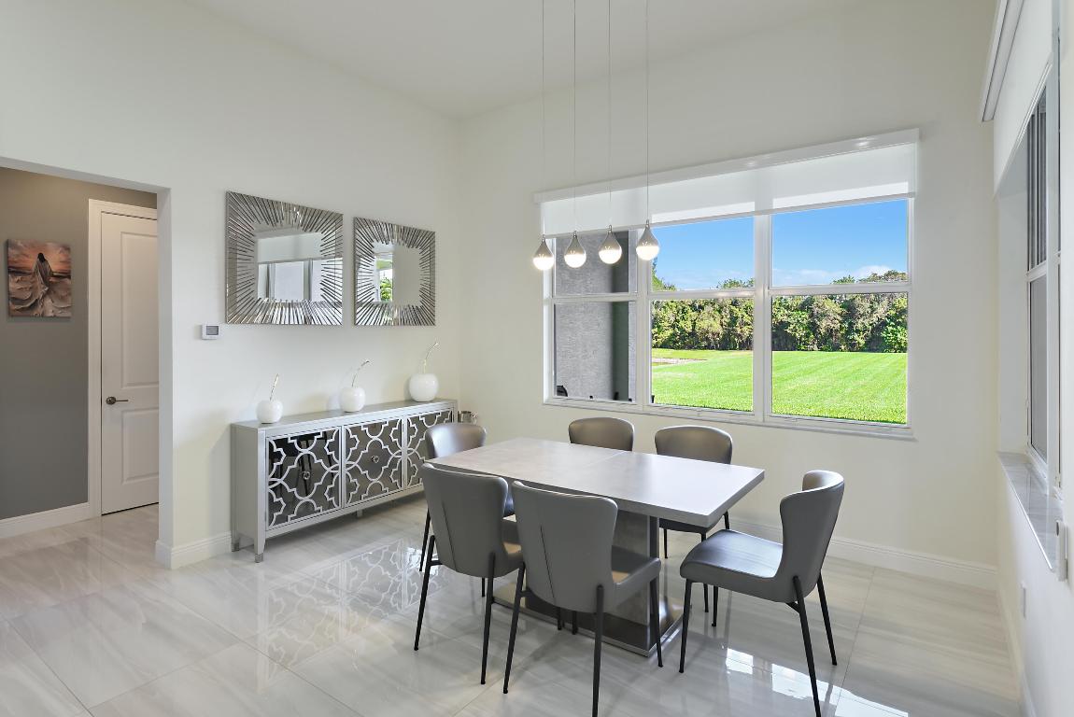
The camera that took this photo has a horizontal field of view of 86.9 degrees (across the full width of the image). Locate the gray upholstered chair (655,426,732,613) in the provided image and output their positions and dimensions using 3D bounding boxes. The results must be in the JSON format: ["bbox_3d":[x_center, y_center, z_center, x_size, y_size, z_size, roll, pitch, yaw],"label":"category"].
[{"bbox_3d":[0.889,0.895,3.374,0.500,0.865,0.600,2,3,36],"label":"gray upholstered chair"}]

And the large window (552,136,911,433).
[{"bbox_3d":[1.205,-0.493,4.326,2.800,1.885,0.130,2,3,36],"label":"large window"}]

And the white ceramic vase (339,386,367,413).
[{"bbox_3d":[-1.434,0.315,4.410,0.198,0.190,0.198,0,2,0],"label":"white ceramic vase"}]

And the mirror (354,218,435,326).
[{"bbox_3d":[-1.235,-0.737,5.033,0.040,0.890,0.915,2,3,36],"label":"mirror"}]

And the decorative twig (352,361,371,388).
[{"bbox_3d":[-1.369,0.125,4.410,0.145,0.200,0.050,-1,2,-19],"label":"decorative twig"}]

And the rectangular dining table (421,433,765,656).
[{"bbox_3d":[0.289,0.963,3.100,1.610,0.758,0.896,2,3,36],"label":"rectangular dining table"}]

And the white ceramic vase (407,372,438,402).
[{"bbox_3d":[-1.000,0.253,5.040,0.252,0.248,0.252,0,2,0],"label":"white ceramic vase"}]

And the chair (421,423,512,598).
[{"bbox_3d":[-0.388,0.886,3.547,0.595,0.865,0.500,2,3,36],"label":"chair"}]

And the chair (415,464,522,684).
[{"bbox_3d":[-0.226,0.927,2.741,0.500,0.865,0.595,2,3,36],"label":"chair"}]

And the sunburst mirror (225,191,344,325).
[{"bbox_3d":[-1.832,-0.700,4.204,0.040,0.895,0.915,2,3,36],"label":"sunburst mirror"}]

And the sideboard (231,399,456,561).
[{"bbox_3d":[-1.387,0.839,4.483,0.345,0.865,1.840,2,3,36],"label":"sideboard"}]

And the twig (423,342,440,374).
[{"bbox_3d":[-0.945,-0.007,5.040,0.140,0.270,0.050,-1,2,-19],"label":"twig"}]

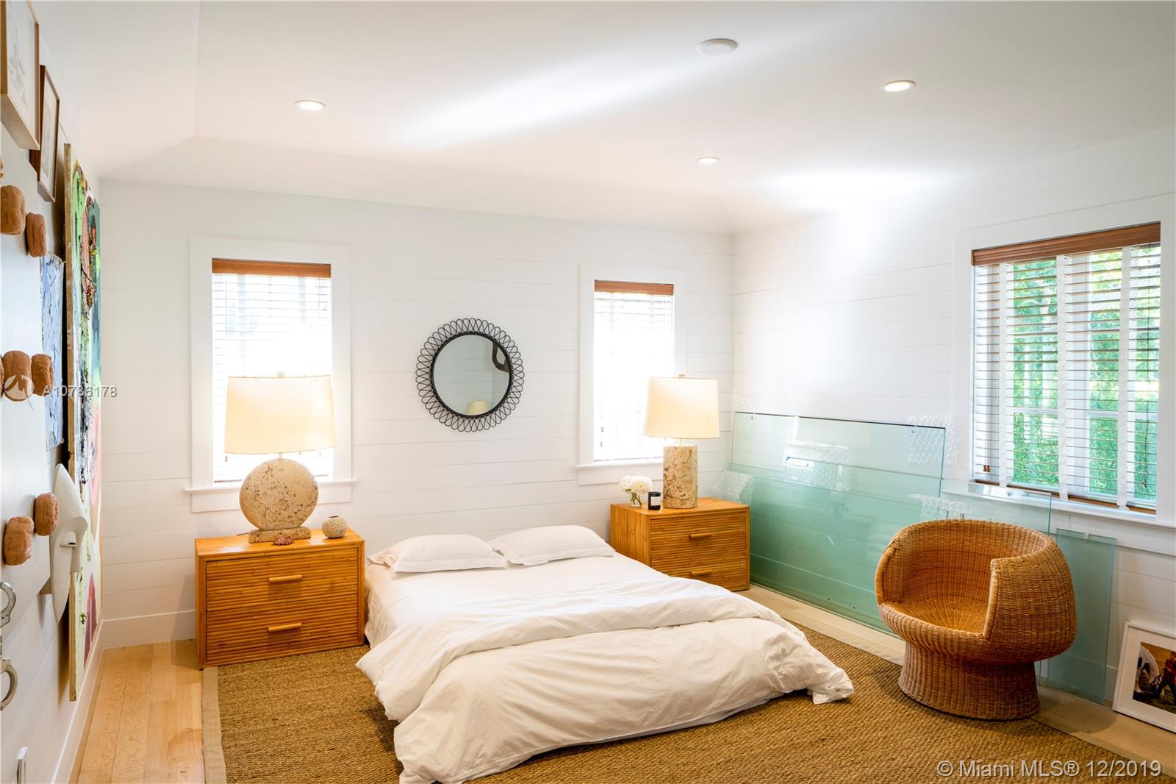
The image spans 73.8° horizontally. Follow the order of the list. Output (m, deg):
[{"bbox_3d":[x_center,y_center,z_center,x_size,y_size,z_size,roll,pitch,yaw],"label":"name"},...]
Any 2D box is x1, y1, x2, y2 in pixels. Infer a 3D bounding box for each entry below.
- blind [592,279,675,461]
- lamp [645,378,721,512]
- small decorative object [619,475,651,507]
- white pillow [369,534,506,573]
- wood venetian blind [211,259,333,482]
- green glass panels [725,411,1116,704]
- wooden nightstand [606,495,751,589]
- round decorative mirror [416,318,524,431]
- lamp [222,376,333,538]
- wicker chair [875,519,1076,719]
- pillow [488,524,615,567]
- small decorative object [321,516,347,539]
[{"bbox_3d":[0.325,-0.147,5.455,0.634,1.227,0.084,0,1,-27],"label":"blind"},{"bbox_3d":[0.614,0.325,5.213,0.525,0.876,0.350,0,1,-27],"label":"lamp"},{"bbox_3d":[0.324,0.653,5.181,0.196,0.216,0.182,0,1,-27],"label":"small decorative object"},{"bbox_3d":[-0.824,0.859,4.324,0.658,0.140,0.518,0,1,-27],"label":"white pillow"},{"bbox_3d":[-1.755,-0.119,4.379,0.626,1.212,0.063,0,1,-27],"label":"wood venetian blind"},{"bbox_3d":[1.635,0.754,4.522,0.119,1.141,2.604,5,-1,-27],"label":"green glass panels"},{"bbox_3d":[0.617,1.030,5.232,0.812,0.539,0.462,0,1,-27],"label":"wooden nightstand"},{"bbox_3d":[-0.717,-0.104,4.869,0.706,0.703,0.039,0,1,-27],"label":"round decorative mirror"},{"bbox_3d":[-1.606,0.337,4.096,0.540,0.865,0.336,0,1,-27],"label":"lamp"},{"bbox_3d":[1.696,0.988,3.497,0.791,0.708,0.805,0,1,-35],"label":"wicker chair"},{"bbox_3d":[-0.215,0.857,4.640,0.658,0.140,0.518,0,1,-27],"label":"pillow"},{"bbox_3d":[-1.353,0.716,4.189,0.133,0.107,0.133,0,1,-27],"label":"small decorative object"}]

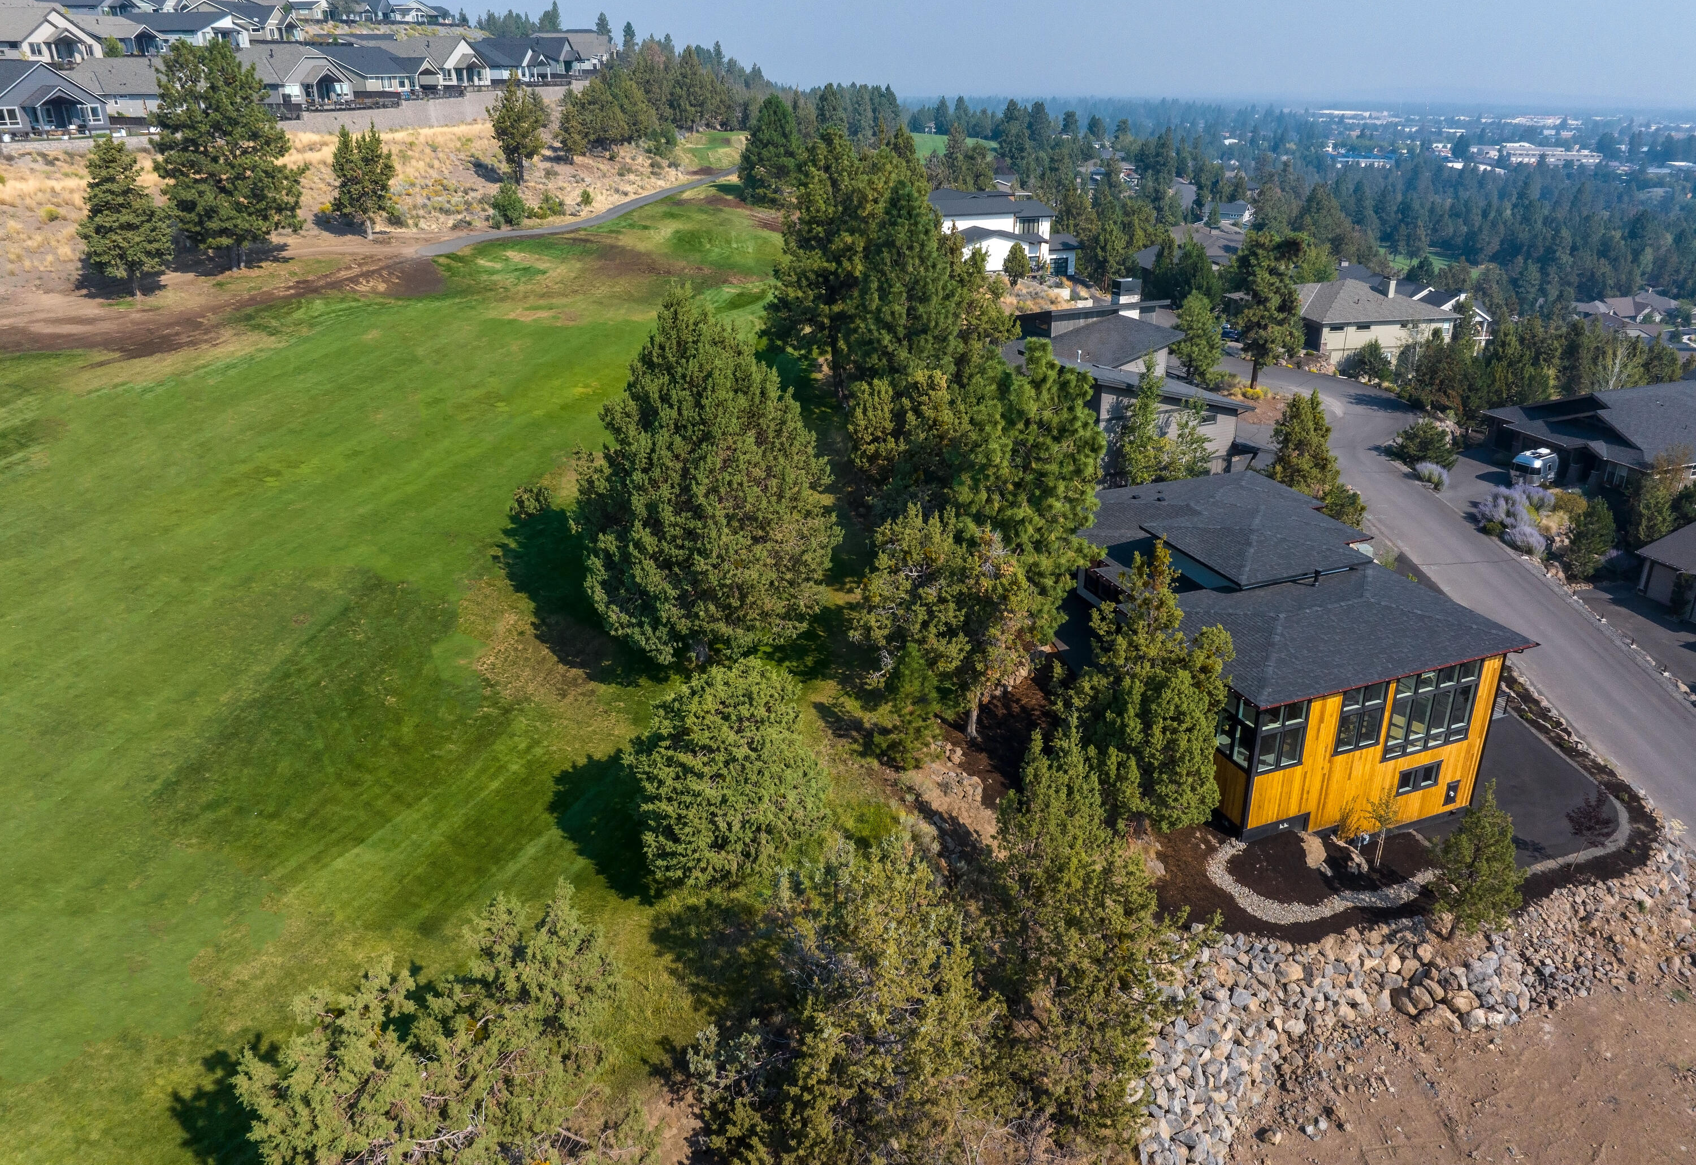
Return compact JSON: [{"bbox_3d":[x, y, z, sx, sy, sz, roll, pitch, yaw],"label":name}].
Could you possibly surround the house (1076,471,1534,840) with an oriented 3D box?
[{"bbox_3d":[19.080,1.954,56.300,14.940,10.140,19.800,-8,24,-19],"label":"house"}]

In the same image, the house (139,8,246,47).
[{"bbox_3d":[-110.200,-91.121,194.742,16.000,5.300,15.000,2,23,6],"label":"house"}]

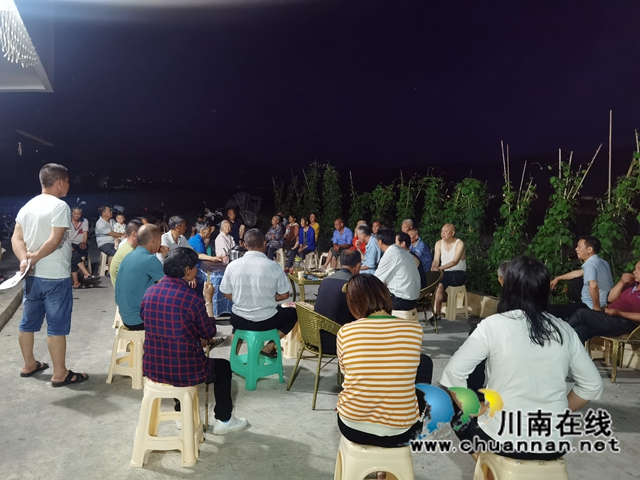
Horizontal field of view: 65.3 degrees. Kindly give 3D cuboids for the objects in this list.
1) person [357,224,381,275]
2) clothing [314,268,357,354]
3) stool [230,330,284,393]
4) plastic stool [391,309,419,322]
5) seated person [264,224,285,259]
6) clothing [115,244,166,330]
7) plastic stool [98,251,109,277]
[{"bbox_3d":[0.549,0.408,6.742,0.800,1.220,0.500,1,4,-7],"label":"person"},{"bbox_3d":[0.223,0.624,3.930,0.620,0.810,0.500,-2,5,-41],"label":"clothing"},{"bbox_3d":[-0.530,0.986,4.240,0.350,0.450,0.350,5,5,37],"label":"stool"},{"bbox_3d":[0.816,0.908,5.134,0.340,0.445,0.340,4,4,20],"label":"plastic stool"},{"bbox_3d":[-0.900,0.085,10.150,0.500,1.130,0.700,5,6,41],"label":"seated person"},{"bbox_3d":[-1.434,0.347,4.008,0.460,0.630,0.380,5,5,38],"label":"clothing"},{"bbox_3d":[-3.970,0.496,9.430,0.360,0.450,0.360,3,4,0],"label":"plastic stool"}]

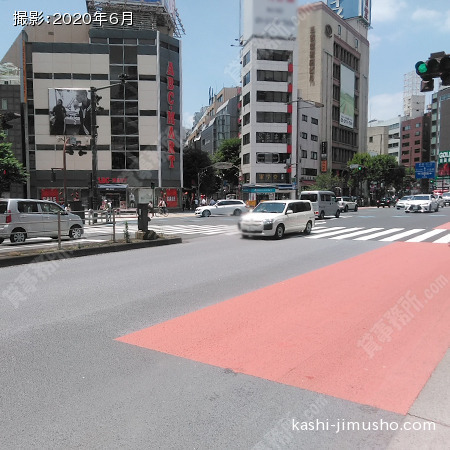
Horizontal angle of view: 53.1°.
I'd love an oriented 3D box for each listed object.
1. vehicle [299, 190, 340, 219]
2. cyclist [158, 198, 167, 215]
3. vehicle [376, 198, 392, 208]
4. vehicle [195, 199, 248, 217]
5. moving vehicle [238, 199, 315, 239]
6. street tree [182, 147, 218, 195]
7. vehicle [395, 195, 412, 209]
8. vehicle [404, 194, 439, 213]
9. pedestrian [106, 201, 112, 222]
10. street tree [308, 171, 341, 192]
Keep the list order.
[{"bbox_3d":[6.464,-1.348,30.231,1.475,1.890,3.395,3,5,38],"label":"vehicle"},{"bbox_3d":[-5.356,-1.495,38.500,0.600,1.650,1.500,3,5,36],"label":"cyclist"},{"bbox_3d":[20.906,-2.867,59.000,1.700,1.480,4.550,2,5,29],"label":"vehicle"},{"bbox_3d":[-0.324,-1.513,40.145,4.800,1.490,1.840,-2,4,-17],"label":"vehicle"},{"bbox_3d":[2.305,-0.293,19.444,1.690,1.525,4.245,3,5,35],"label":"moving vehicle"},{"bbox_3d":[-3.282,-5.855,58.000,5.200,8.300,5.200,0,4,0],"label":"street tree"},{"bbox_3d":[20.002,-2.463,50.000,1.770,1.480,4.550,3,5,34],"label":"vehicle"},{"bbox_3d":[16.746,-1.831,38.147,1.860,1.445,4.930,3,5,34],"label":"vehicle"},{"bbox_3d":[-8.585,-1.011,33.500,0.400,1.660,0.500,0,4,10],"label":"pedestrian"},{"bbox_3d":[10.206,-3.572,46.000,3.400,4.100,3.200,3,5,35],"label":"street tree"}]

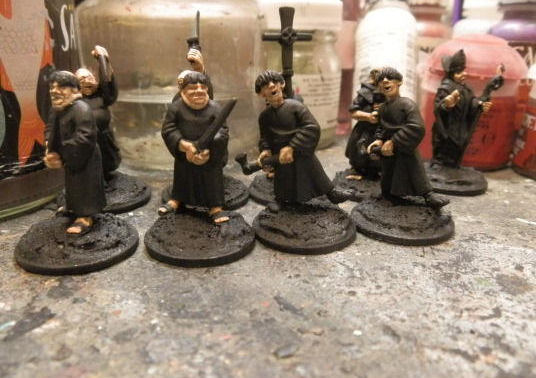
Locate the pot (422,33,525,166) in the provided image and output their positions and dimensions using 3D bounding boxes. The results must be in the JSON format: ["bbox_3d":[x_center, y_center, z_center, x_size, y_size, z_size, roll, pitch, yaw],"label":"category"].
[{"bbox_3d":[0.072,-0.032,0.156,0.035,0.044,0.035,0,21,0],"label":"pot"}]

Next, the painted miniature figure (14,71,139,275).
[{"bbox_3d":[-0.042,-0.005,0.091,0.025,0.038,0.025,15,24,36],"label":"painted miniature figure"}]

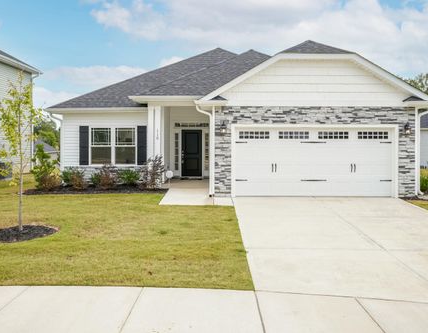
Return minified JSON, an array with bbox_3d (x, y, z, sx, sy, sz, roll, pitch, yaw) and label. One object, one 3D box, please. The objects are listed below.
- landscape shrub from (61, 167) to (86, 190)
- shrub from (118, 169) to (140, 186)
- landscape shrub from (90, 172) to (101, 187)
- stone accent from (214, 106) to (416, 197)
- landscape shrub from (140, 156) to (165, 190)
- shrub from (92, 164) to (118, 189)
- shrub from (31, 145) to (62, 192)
[{"bbox_3d":[-5.144,0.439,12.200,0.952,0.879,0.857,0,1,0],"label":"landscape shrub"},{"bbox_3d":[-3.119,0.406,12.300,0.812,0.664,0.812,0,1,0],"label":"shrub"},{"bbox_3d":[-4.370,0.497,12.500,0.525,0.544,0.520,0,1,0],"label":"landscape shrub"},{"bbox_3d":[3.147,-0.465,10.330,6.244,2.790,0.200,0,1,0],"label":"stone accent"},{"bbox_3d":[-2.233,0.209,12.100,0.872,1.289,0.828,0,1,0],"label":"landscape shrub"},{"bbox_3d":[-3.954,0.375,12.200,0.915,0.897,0.870,0,1,0],"label":"shrub"},{"bbox_3d":[-6.170,0.037,12.200,1.098,1.684,1.044,0,1,0],"label":"shrub"}]

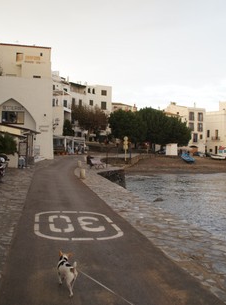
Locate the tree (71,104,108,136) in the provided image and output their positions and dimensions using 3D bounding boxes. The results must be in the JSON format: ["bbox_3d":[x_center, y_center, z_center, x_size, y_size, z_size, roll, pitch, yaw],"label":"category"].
[{"bbox_3d":[-4.913,-6.167,72.000,7.500,7.600,7.400,0,1,0],"label":"tree"}]

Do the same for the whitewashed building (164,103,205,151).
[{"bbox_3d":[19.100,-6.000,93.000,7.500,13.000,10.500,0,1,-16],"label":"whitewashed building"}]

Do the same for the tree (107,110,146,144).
[{"bbox_3d":[2.764,-4.245,68.000,8.000,8.300,8.000,0,1,0],"label":"tree"}]

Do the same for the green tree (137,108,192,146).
[{"bbox_3d":[10.264,-4.675,70.000,11.200,9.300,10.500,0,1,0],"label":"green tree"}]

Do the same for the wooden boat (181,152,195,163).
[{"bbox_3d":[11.838,0.784,54.000,1.700,1.100,4.800,0,1,-9],"label":"wooden boat"}]

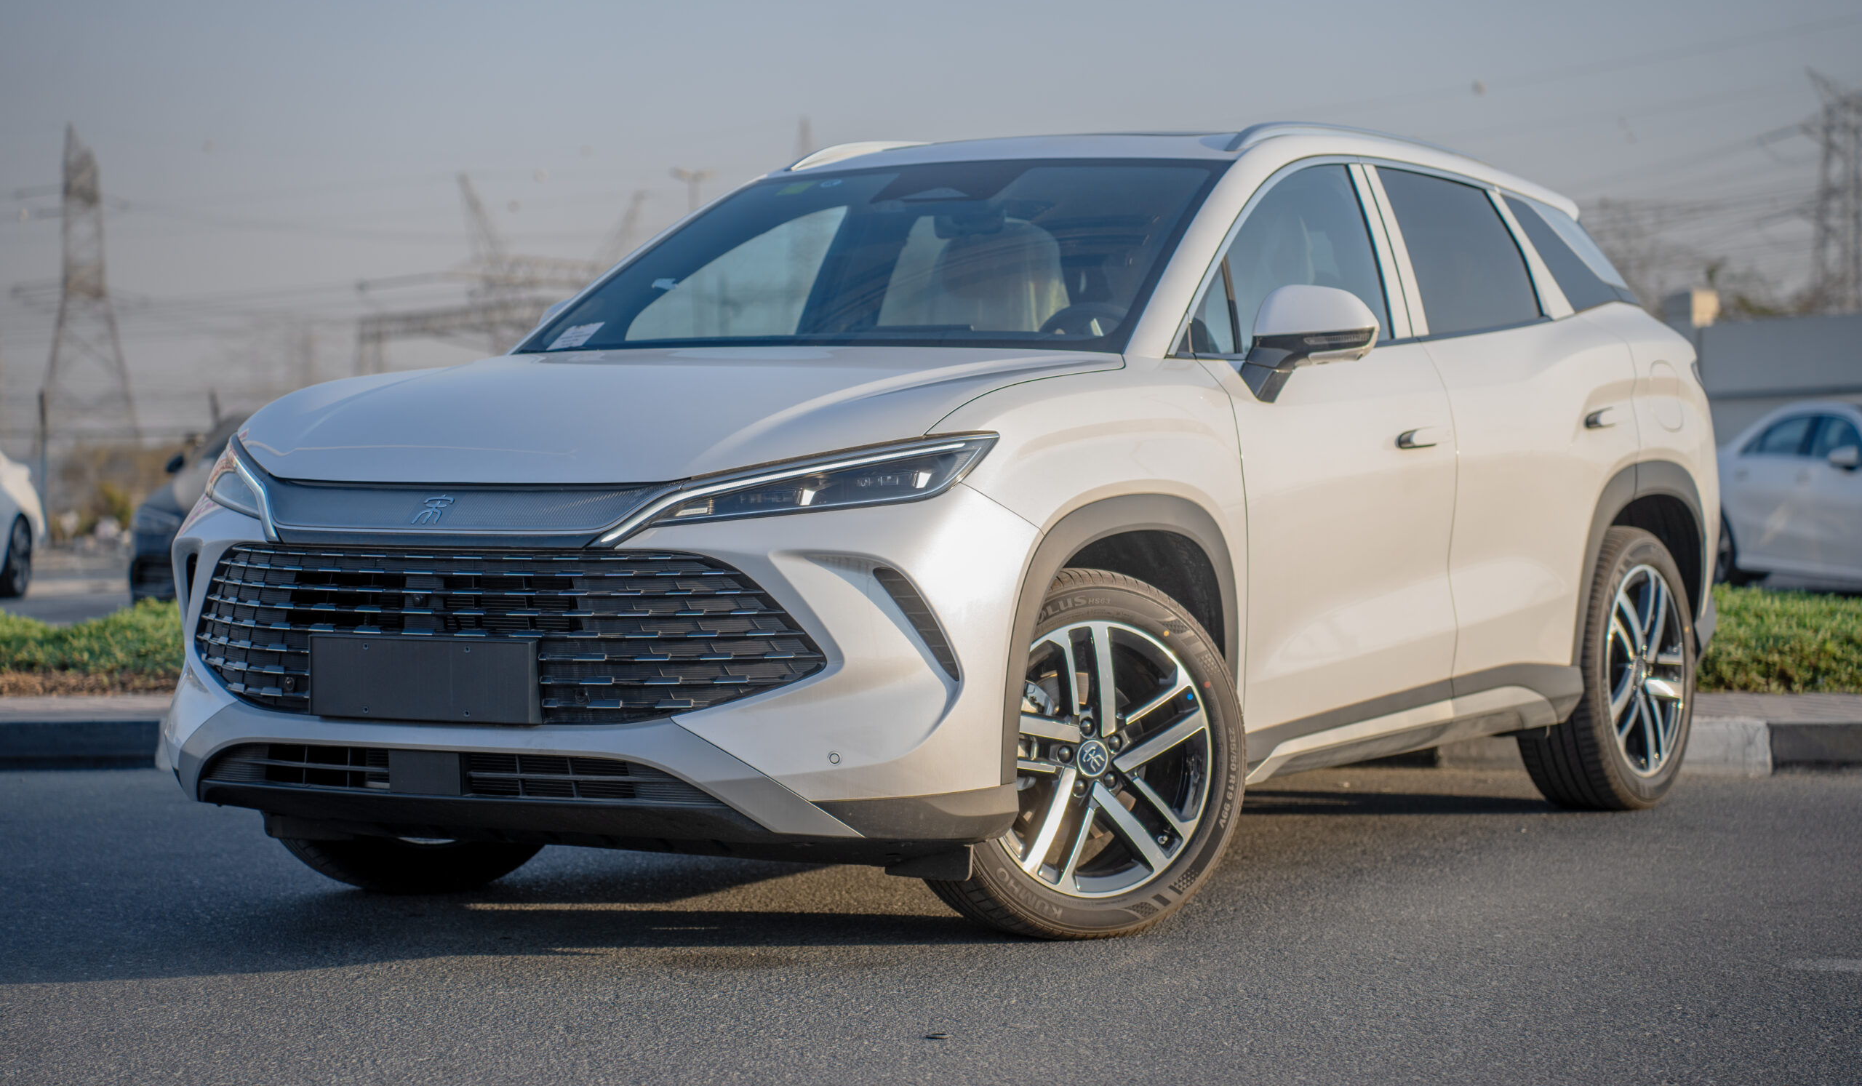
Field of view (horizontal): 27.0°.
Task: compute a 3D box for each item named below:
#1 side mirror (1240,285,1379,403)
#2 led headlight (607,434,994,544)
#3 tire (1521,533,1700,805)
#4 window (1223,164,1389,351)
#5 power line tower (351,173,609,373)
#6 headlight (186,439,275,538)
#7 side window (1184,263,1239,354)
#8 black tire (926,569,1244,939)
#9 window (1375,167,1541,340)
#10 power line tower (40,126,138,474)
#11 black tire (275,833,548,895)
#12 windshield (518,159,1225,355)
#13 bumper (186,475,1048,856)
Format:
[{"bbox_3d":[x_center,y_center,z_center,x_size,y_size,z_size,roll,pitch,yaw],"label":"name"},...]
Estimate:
[{"bbox_3d":[0.755,-0.397,7.759,0.250,0.235,0.200,1,2,31],"label":"side mirror"},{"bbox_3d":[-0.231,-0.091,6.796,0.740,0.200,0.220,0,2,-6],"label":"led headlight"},{"bbox_3d":[1.722,0.323,9.870,0.240,0.710,0.715,0,2,32],"label":"tire"},{"bbox_3d":[0.801,-0.633,8.515,0.060,0.499,0.940,-30,-14,29],"label":"window"},{"bbox_3d":[-49.749,-26.830,430.000,28.500,28.000,8.000,0,2,-7],"label":"power line tower"},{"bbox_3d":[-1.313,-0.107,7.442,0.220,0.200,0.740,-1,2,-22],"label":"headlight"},{"bbox_3d":[0.561,-0.487,8.005,0.040,0.233,0.396,-30,-14,29],"label":"side window"},{"bbox_3d":[0.267,0.409,7.501,0.715,0.710,0.240,-2,2,-34],"label":"black tire"},{"bbox_3d":[1.253,-0.691,9.279,0.060,0.445,0.756,-30,-14,29],"label":"window"},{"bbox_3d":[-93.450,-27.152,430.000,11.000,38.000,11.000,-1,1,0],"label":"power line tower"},{"bbox_3d":[-1.104,0.407,8.343,0.715,0.710,0.240,-2,2,-34],"label":"black tire"},{"bbox_3d":[-0.089,-0.613,8.252,1.470,0.150,0.940,1,32,31],"label":"windshield"},{"bbox_3d":[-0.755,0.212,7.155,1.900,0.660,0.600,1,2,31],"label":"bumper"}]

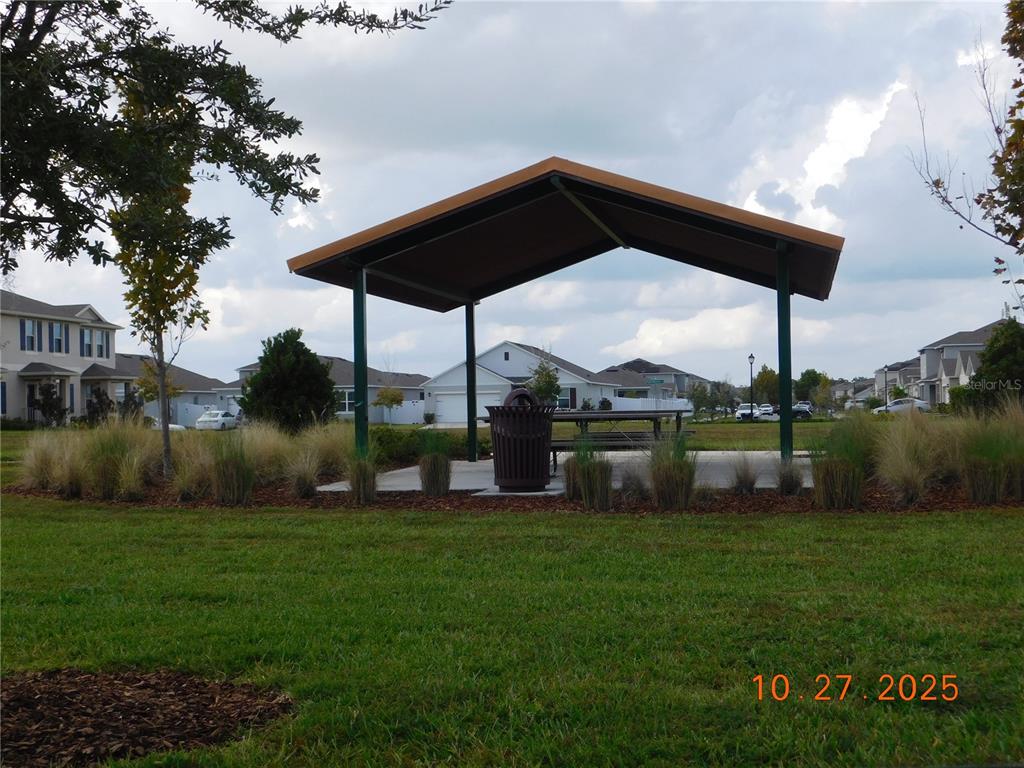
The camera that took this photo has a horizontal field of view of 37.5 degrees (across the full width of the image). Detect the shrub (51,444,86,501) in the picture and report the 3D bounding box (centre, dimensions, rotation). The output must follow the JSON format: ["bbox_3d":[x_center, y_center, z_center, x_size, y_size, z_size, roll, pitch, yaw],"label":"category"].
[{"bbox_3d":[-4.484,0.895,15.254,0.364,0.561,0.364,-1,-1,-16],"label":"shrub"}]

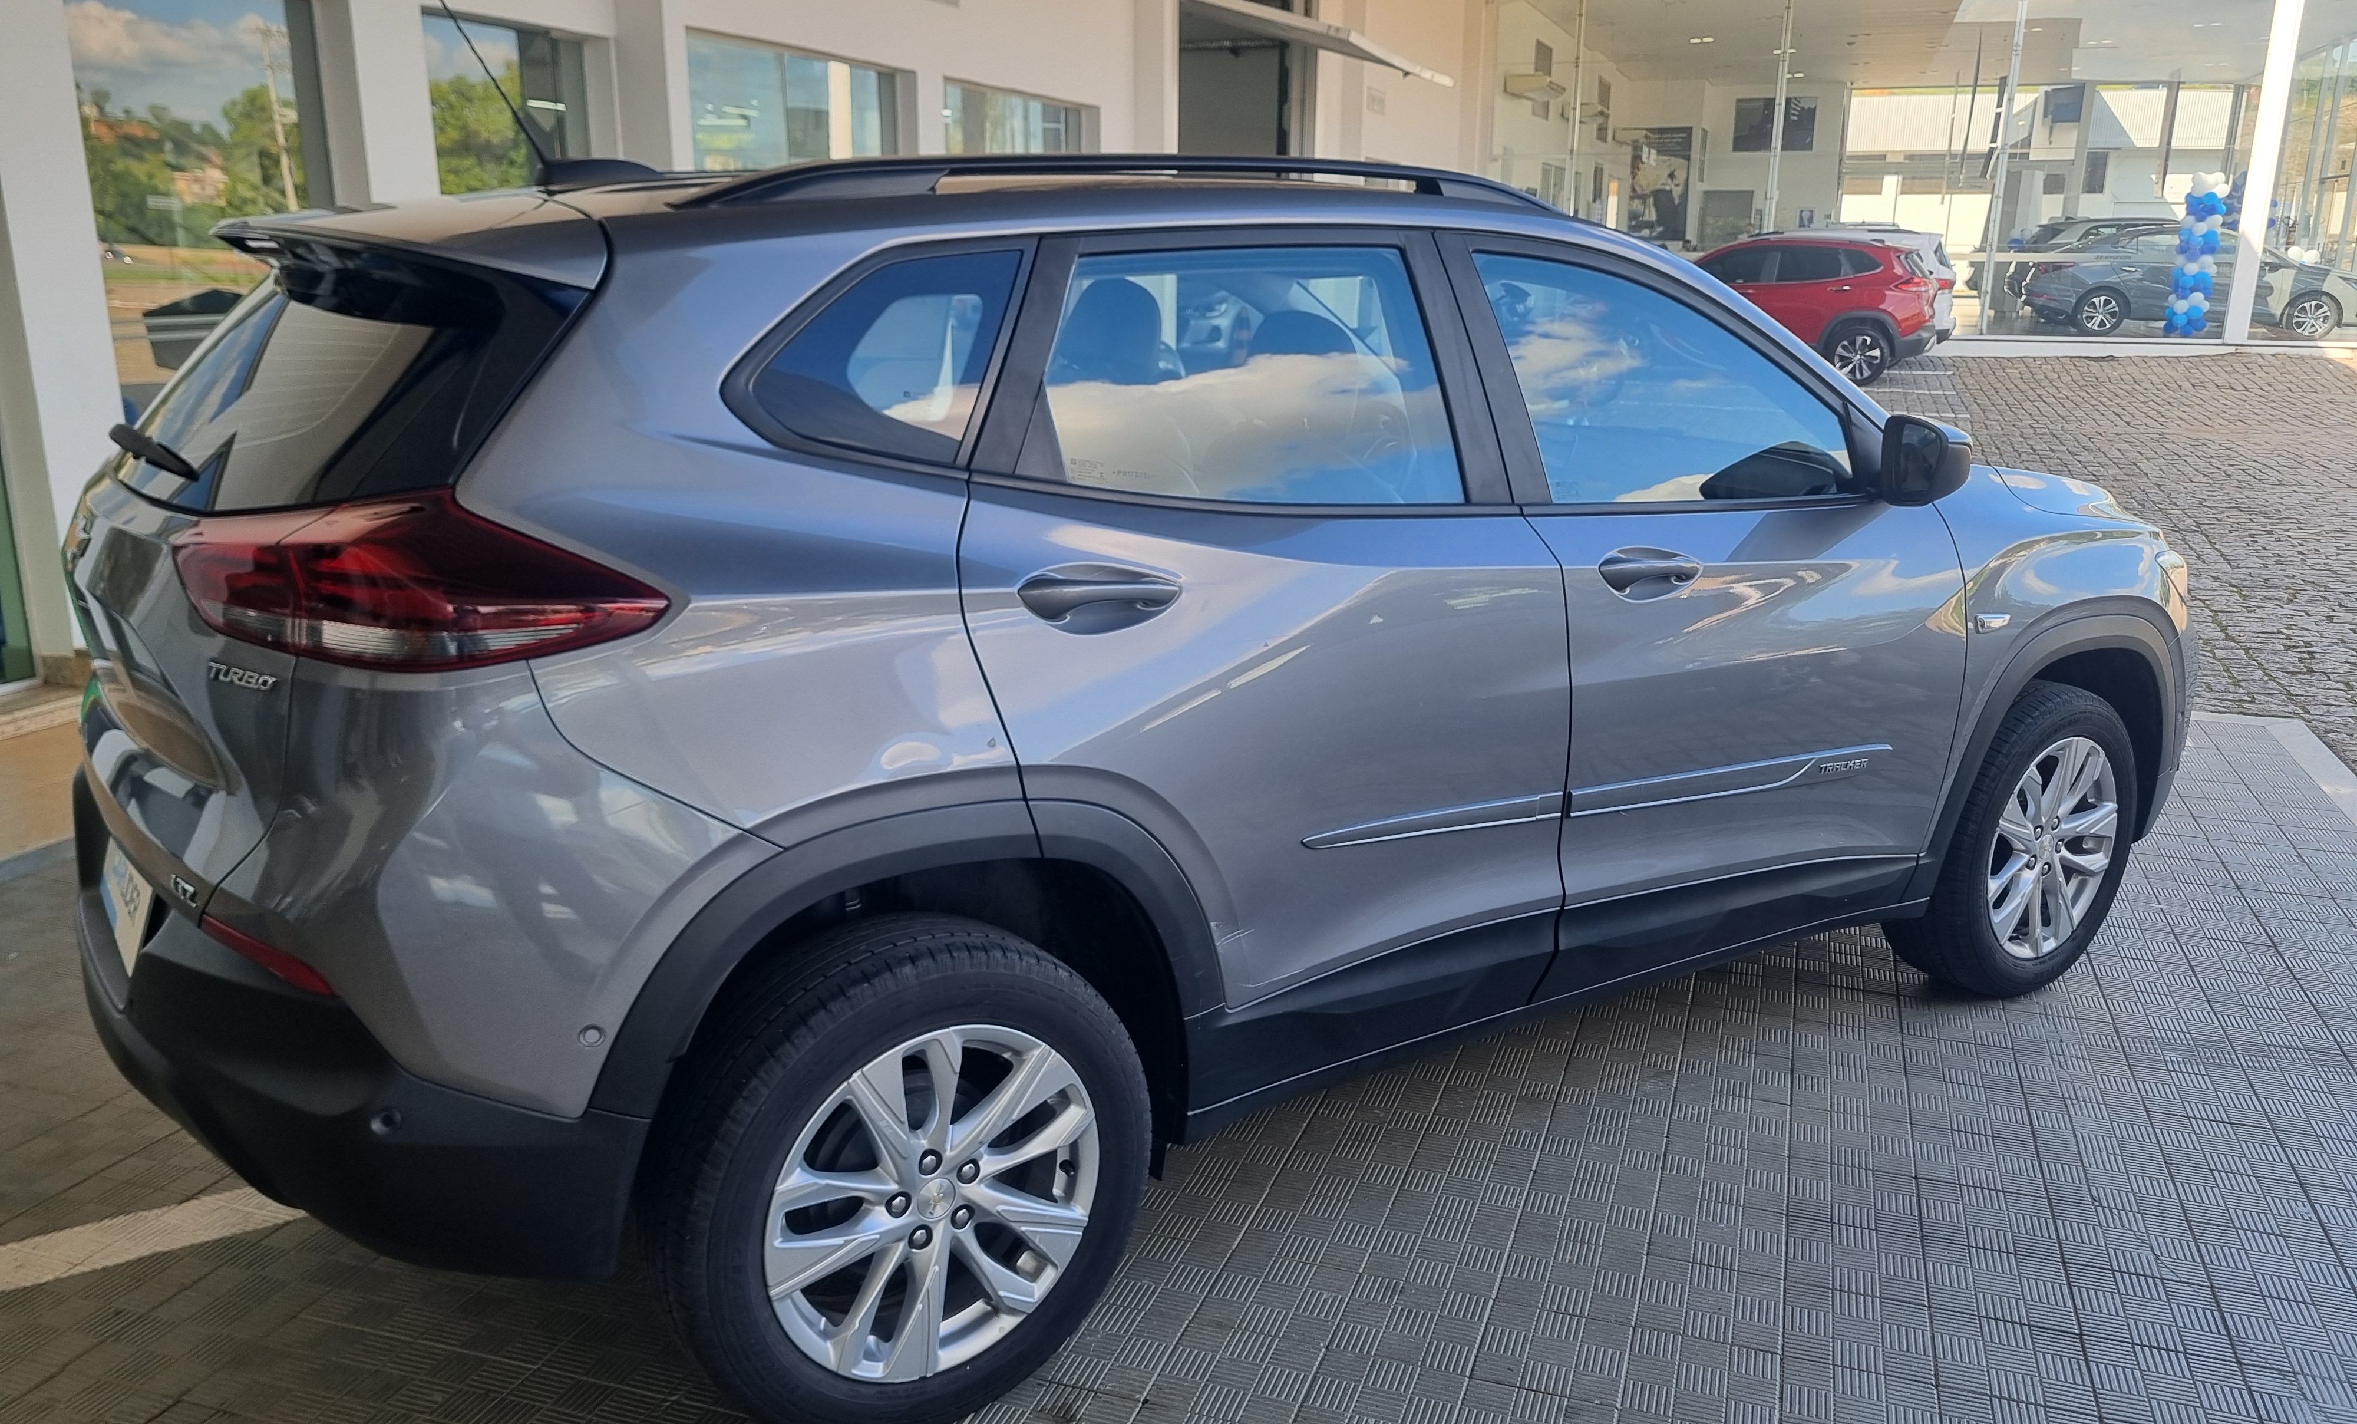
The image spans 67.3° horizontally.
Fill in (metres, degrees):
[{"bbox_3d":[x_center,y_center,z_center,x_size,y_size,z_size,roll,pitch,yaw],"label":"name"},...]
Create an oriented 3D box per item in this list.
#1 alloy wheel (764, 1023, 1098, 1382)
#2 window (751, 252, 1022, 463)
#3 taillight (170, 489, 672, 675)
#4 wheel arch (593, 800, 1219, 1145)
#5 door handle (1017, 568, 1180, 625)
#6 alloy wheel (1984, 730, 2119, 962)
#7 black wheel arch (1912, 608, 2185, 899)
[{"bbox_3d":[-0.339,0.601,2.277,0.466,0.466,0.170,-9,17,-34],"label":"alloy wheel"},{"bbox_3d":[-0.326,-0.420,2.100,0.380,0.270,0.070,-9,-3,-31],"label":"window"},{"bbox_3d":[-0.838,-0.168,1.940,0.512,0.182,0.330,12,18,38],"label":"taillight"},{"bbox_3d":[-0.313,0.358,2.169,0.835,0.525,0.120,-9,17,-34],"label":"wheel arch"},{"bbox_3d":[-0.103,-0.143,2.159,0.233,0.073,0.050,-9,17,-34],"label":"door handle"},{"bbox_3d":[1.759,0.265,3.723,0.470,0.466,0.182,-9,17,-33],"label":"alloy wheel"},{"bbox_3d":[1.754,0.065,3.603,0.950,0.545,0.120,-9,17,-34],"label":"black wheel arch"}]

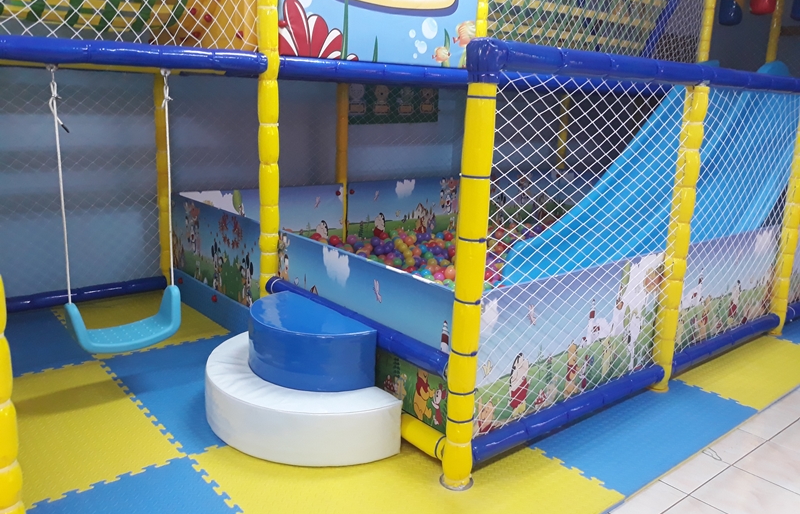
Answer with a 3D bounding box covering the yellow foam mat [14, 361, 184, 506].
[{"bbox_3d":[-1.447,0.658,2.211,1.000,0.020,1.000,-10,18,-39],"label":"yellow foam mat"}]

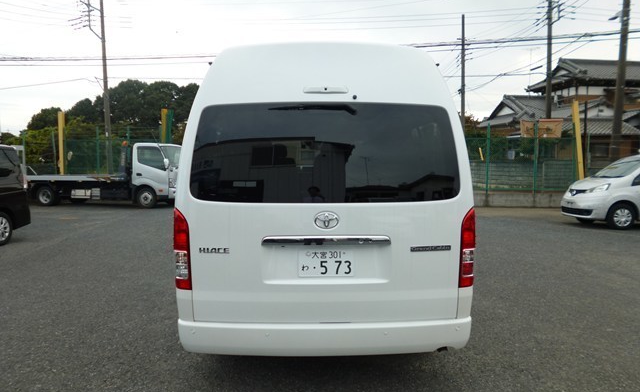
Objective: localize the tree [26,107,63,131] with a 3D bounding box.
[{"bbox_3d":[-28.162,-5.511,45.717,4.530,7.130,4.530,0,4,0],"label":"tree"}]

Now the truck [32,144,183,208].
[{"bbox_3d":[-7.400,-0.780,15.886,6.100,2.120,1.900,1,4,11],"label":"truck"}]

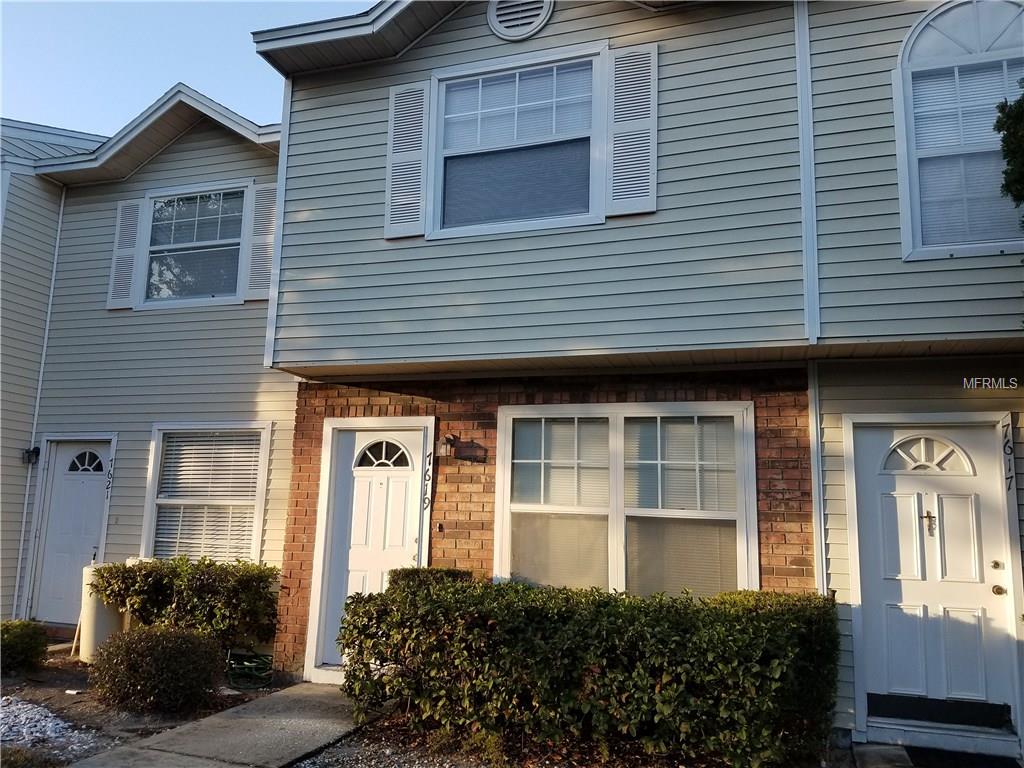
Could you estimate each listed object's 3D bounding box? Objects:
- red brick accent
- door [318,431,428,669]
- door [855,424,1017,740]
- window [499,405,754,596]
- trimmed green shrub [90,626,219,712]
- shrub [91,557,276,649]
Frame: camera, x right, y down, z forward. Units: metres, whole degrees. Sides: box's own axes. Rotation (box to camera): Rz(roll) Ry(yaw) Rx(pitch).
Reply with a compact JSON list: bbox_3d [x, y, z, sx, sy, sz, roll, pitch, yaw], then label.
[{"bbox_3d":[0.093,1.201,6.260,4.425,2.552,0.140,-2,-10,18],"label":"red brick accent"},{"bbox_3d":[-1.175,1.410,6.664,0.903,2.020,0.080,-2,-10,18],"label":"door"},{"bbox_3d":[2.892,1.299,5.311,0.904,2.044,0.080,-2,-10,18],"label":"door"},{"bbox_3d":[0.844,0.972,5.998,2.041,1.635,0.100,-2,-10,18],"label":"window"},{"bbox_3d":[-2.852,2.225,6.162,0.920,0.580,0.920,-2,-10,18],"label":"trimmed green shrub"},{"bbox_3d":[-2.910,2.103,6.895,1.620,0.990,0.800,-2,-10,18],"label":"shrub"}]

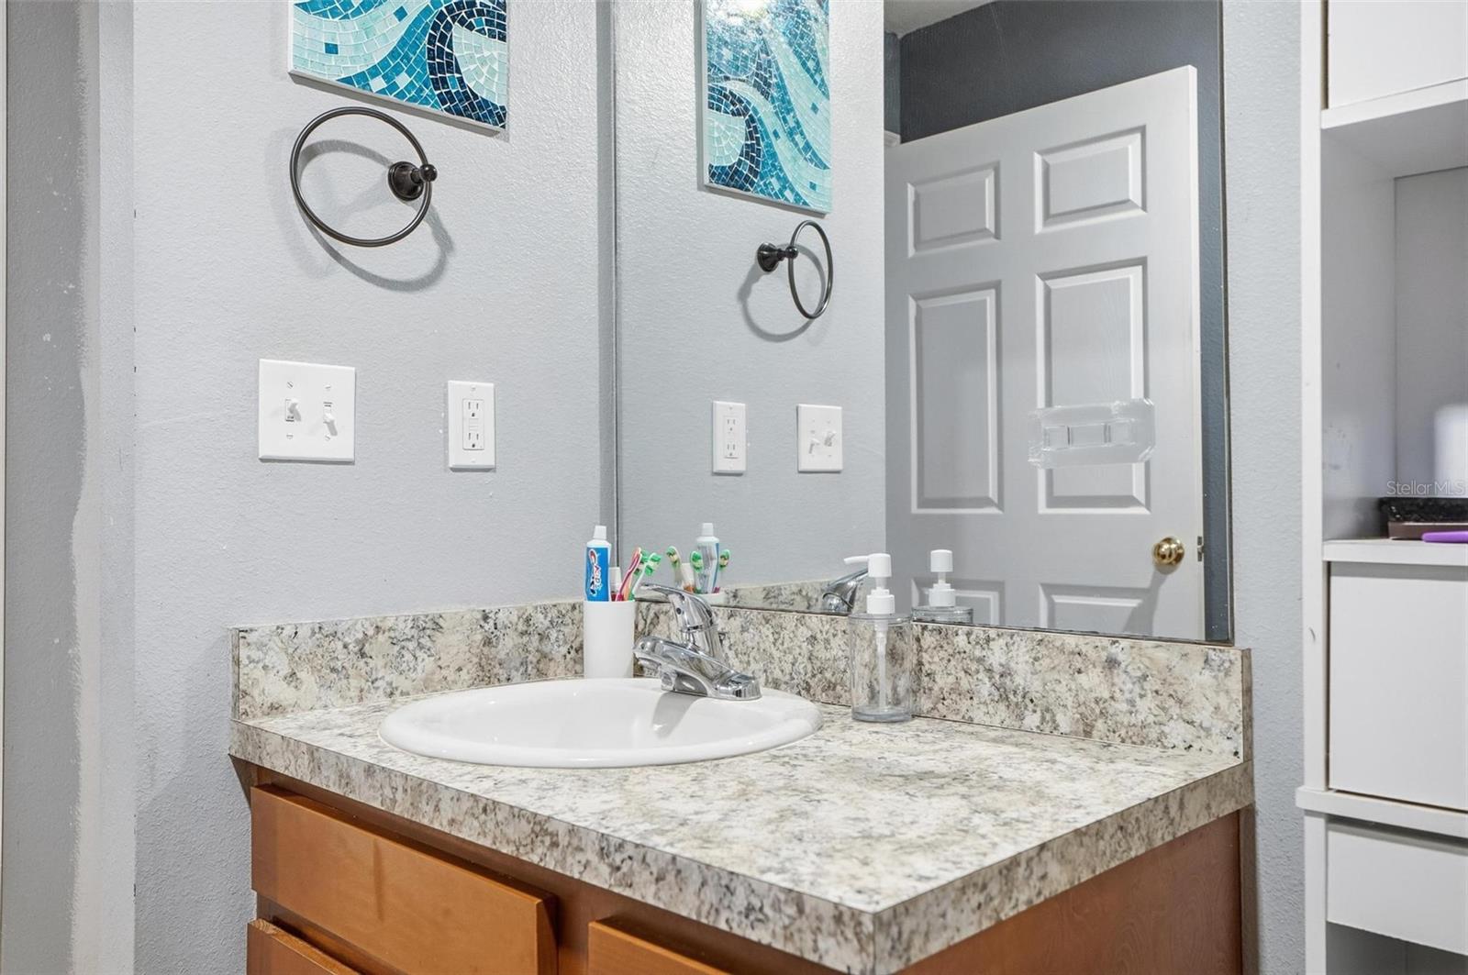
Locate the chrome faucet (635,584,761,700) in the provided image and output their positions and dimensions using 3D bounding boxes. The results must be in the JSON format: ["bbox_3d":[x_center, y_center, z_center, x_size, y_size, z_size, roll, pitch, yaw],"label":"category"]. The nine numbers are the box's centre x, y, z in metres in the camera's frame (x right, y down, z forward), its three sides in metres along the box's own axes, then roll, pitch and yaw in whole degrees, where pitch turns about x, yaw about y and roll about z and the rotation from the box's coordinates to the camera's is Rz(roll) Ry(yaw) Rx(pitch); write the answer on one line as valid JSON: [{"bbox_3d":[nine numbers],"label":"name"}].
[{"bbox_3d":[-0.059,0.179,1.335,0.152,0.134,0.154,-2,-2,45],"label":"chrome faucet"}]

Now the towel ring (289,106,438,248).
[{"bbox_3d":[-0.440,-0.370,1.365,0.065,0.166,0.167,-2,-2,45],"label":"towel ring"}]

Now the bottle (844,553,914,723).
[{"bbox_3d":[0.160,0.164,1.254,0.074,0.180,0.069,0,-1,-11],"label":"bottle"}]

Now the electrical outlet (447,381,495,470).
[{"bbox_3d":[-0.343,-0.081,1.495,0.009,0.115,0.071,-2,-2,45],"label":"electrical outlet"}]

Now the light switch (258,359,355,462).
[{"bbox_3d":[-0.496,-0.089,1.333,0.018,0.116,0.116,-2,-2,45],"label":"light switch"}]

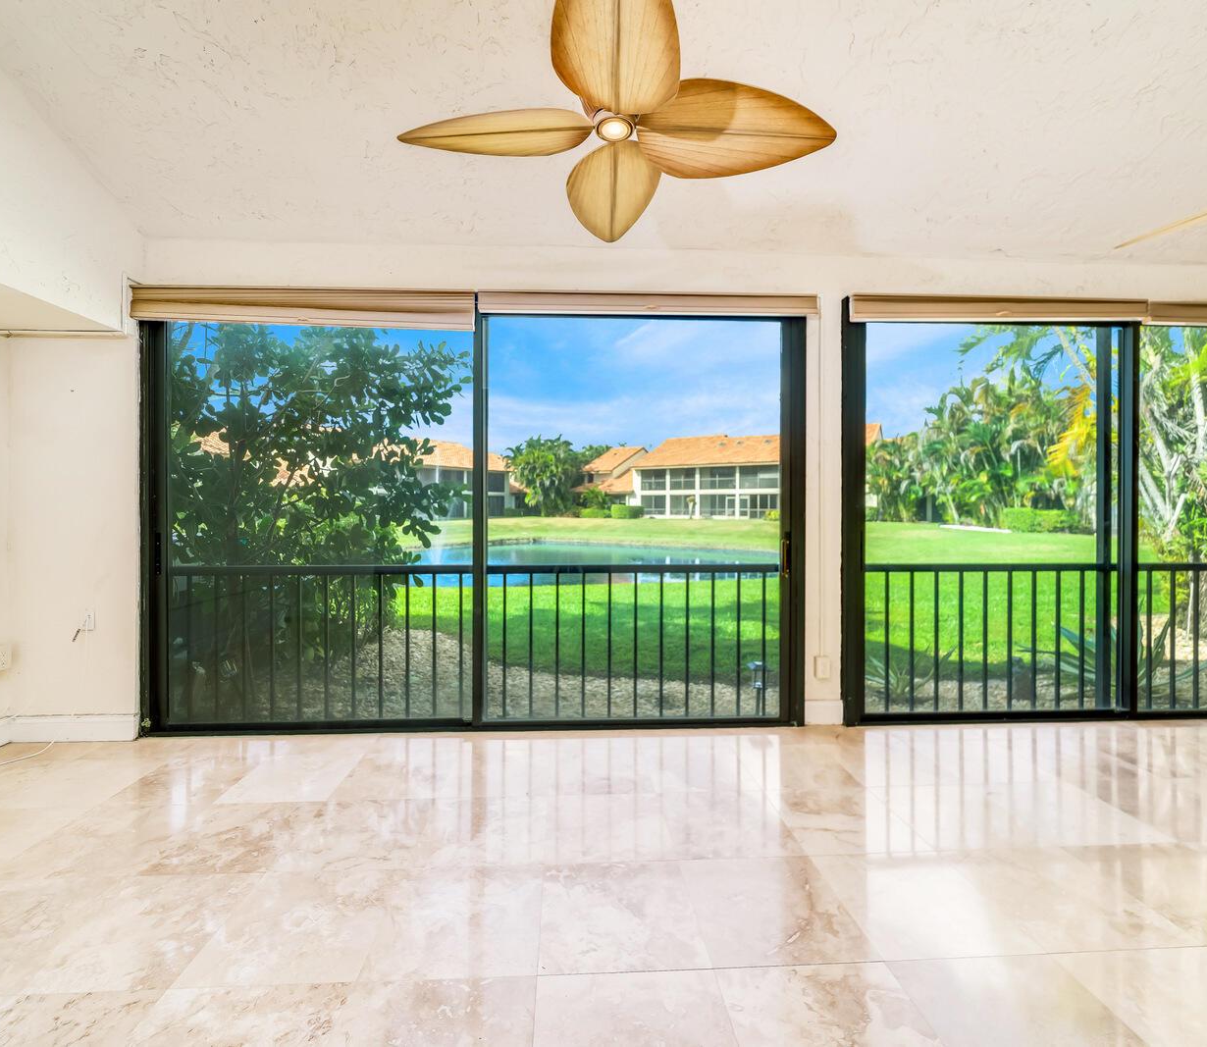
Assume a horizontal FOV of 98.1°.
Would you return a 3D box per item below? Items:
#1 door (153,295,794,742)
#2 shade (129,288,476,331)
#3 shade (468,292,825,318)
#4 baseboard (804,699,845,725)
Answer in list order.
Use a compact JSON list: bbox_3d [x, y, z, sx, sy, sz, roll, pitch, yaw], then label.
[{"bbox_3d":[-0.677,-0.049,2.965,3.680,2.425,0.120,0,0,-3],"label":"door"},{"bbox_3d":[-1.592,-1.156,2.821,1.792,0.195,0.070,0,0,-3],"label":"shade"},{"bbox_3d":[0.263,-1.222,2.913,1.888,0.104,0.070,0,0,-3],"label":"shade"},{"bbox_3d":[1.264,1.088,3.001,0.230,0.145,0.020,0,0,-3],"label":"baseboard"}]

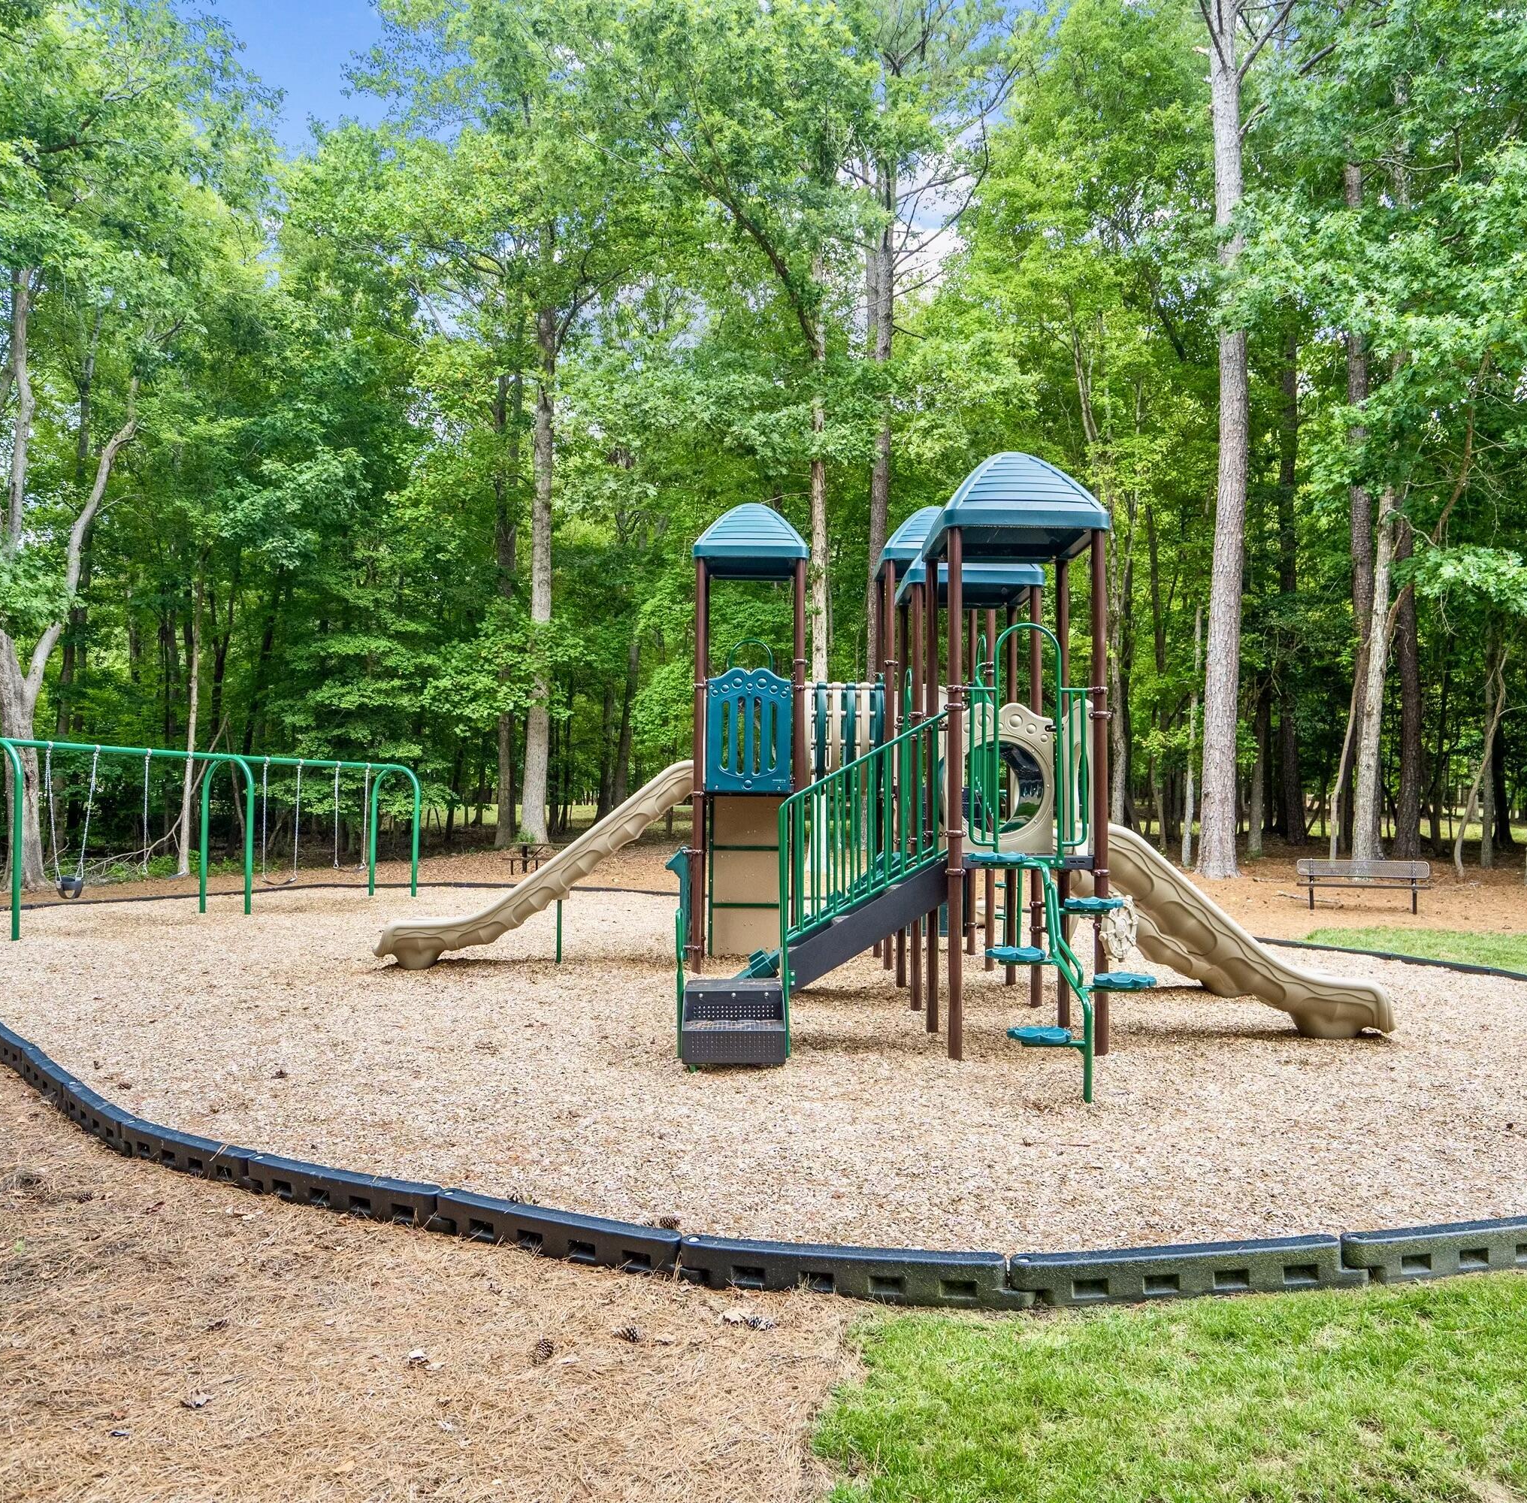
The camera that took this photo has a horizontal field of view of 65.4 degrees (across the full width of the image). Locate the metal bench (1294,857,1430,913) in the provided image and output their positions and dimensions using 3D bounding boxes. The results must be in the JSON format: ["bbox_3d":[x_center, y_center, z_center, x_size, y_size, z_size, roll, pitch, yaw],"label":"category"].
[{"bbox_3d":[9.119,2.055,18.140,1.830,0.800,0.600,-1,-2,25],"label":"metal bench"}]

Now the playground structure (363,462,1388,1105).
[{"bbox_3d":[0.381,-0.170,10.513,8.400,4.600,7.200,0,-2,0],"label":"playground structure"}]

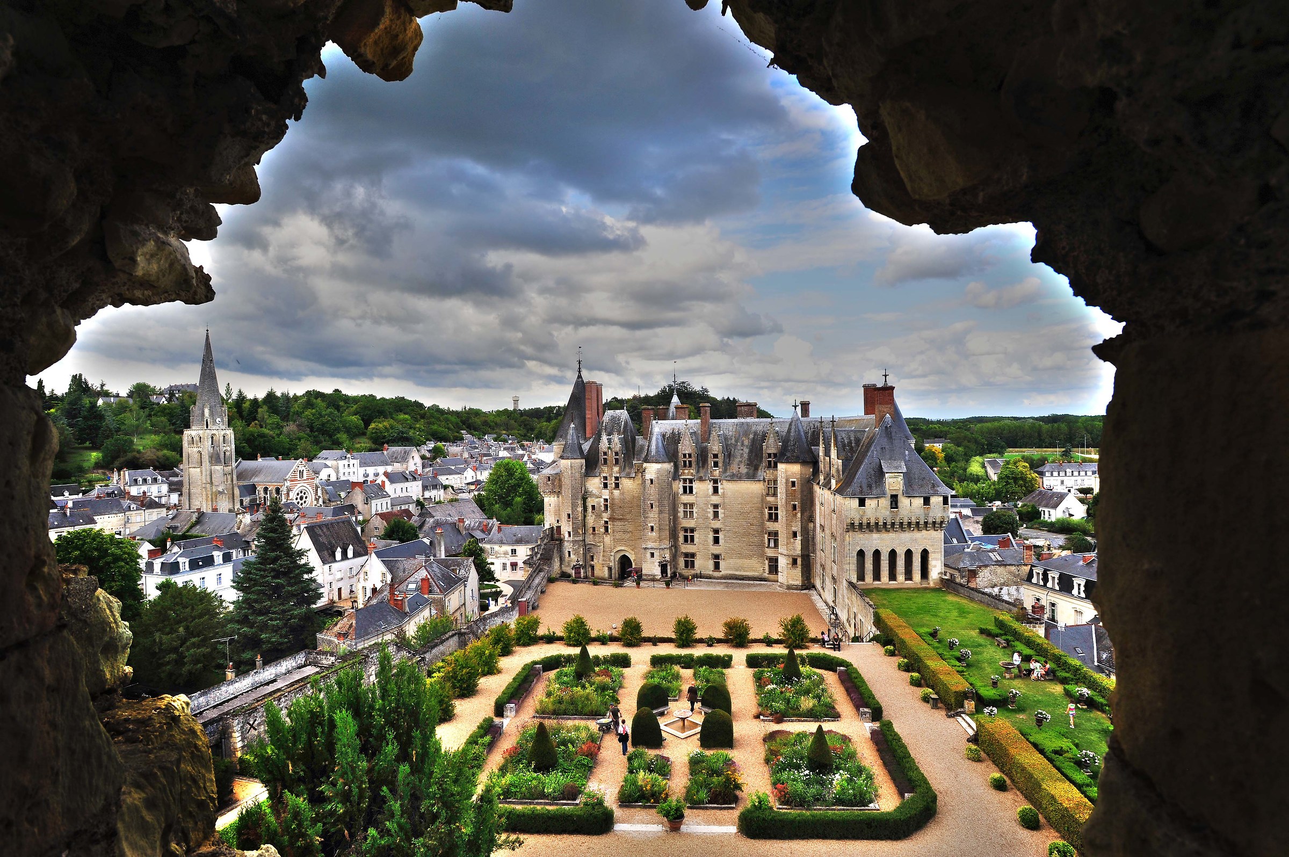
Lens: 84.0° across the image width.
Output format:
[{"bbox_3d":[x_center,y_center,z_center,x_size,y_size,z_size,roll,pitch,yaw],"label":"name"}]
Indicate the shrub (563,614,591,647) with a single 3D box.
[{"bbox_3d":[-5.159,15.435,54.726,2.220,2.300,2.220,-1,1,5],"label":"shrub"}]

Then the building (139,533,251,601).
[{"bbox_3d":[-74.416,23.352,117.630,9.000,11.200,13.000,0,1,45],"label":"building"}]

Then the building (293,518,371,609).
[{"bbox_3d":[-52.428,21.673,117.809,8.200,12.600,9.800,0,1,31],"label":"building"}]

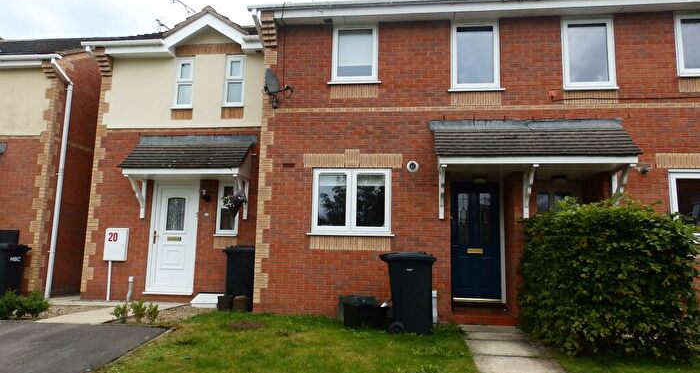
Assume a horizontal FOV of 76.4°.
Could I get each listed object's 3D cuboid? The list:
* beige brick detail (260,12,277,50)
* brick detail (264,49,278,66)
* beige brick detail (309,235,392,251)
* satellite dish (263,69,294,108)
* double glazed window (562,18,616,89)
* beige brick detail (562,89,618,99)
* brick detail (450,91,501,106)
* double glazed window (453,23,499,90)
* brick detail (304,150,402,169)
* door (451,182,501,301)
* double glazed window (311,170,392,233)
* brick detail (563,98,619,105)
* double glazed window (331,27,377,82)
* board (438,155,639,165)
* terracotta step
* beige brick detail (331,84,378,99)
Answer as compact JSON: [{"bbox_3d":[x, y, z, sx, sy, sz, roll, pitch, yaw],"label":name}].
[{"bbox_3d":[-1.318,-2.574,7.291,0.227,0.510,0.270,0,-7,7],"label":"beige brick detail"},{"bbox_3d":[-1.305,-2.147,7.418,0.227,0.275,0.100,0,-7,7],"label":"brick detail"},{"bbox_3d":[0.005,0.879,6.958,1.265,0.215,0.100,0,-6,7],"label":"beige brick detail"},{"bbox_3d":[-1.131,-1.568,7.104,0.470,0.610,0.420,-1,-7,23],"label":"satellite dish"},{"bbox_3d":[3.650,-2.038,6.849,0.755,1.130,0.080,0,-6,7],"label":"double glazed window"},{"bbox_3d":[3.643,-1.356,6.768,0.775,0.215,0.100,0,-6,7],"label":"beige brick detail"},{"bbox_3d":[1.959,-1.349,6.923,0.747,0.218,0.090,0,-7,7],"label":"brick detail"},{"bbox_3d":[1.977,-2.069,7.056,0.750,1.140,0.080,0,-6,7],"label":"double glazed window"},{"bbox_3d":[0.041,-0.441,7.103,1.575,0.300,0.100,0,-6,7],"label":"brick detail"},{"bbox_3d":[2.049,0.863,7.187,0.760,1.905,0.070,0,-7,7],"label":"door"},{"bbox_3d":[0.035,0.245,6.977,1.245,1.012,0.090,0,-7,7],"label":"double glazed window"},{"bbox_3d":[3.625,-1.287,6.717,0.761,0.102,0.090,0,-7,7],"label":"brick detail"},{"bbox_3d":[0.099,-2.140,7.270,0.746,0.930,0.090,0,-7,7],"label":"double glazed window"},{"bbox_3d":[2.549,-0.362,6.105,2.622,0.108,0.025,0,-6,7],"label":"board"},{"bbox_3d":[2.017,1.989,6.817,0.930,0.130,0.700,0,-6,7],"label":"terracotta step"},{"bbox_3d":[0.080,-1.510,7.168,0.749,0.206,0.090,0,-7,7],"label":"beige brick detail"}]

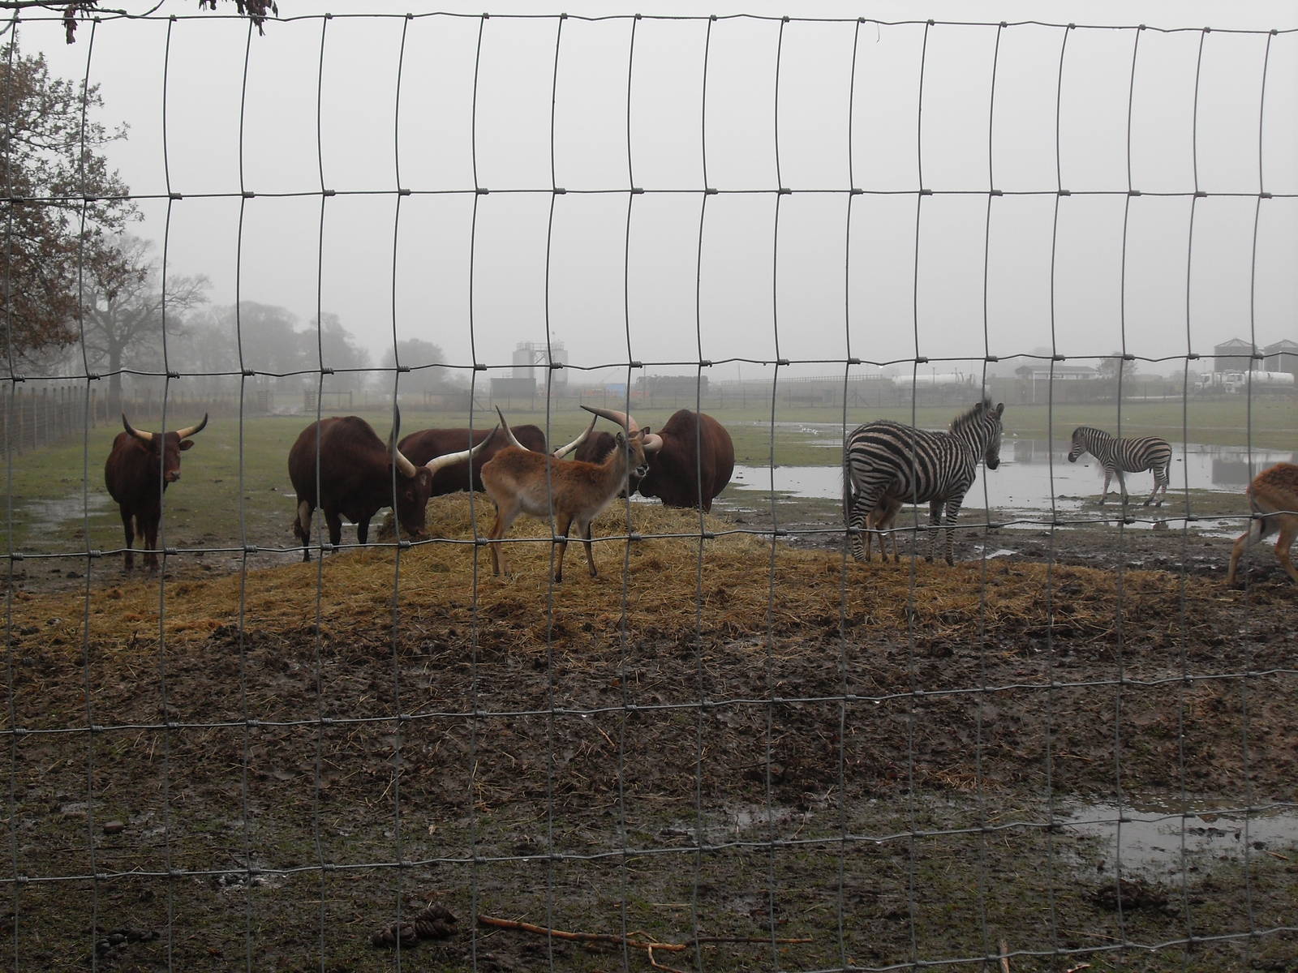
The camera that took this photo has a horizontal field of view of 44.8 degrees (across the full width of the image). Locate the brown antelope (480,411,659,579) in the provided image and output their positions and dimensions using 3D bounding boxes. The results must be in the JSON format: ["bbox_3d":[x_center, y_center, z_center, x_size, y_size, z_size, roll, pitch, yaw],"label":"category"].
[{"bbox_3d":[-0.641,0.127,12.000,1.280,1.200,0.380,1,4,22],"label":"brown antelope"}]

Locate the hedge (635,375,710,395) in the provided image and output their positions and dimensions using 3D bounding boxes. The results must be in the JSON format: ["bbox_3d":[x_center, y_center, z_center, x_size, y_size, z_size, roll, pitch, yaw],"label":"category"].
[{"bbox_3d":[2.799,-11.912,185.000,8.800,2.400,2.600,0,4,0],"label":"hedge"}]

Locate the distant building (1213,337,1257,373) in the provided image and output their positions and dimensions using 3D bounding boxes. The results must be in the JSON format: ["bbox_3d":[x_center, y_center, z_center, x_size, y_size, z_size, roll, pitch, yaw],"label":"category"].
[{"bbox_3d":[94.907,-19.868,255.000,7.100,8.700,7.100,0,4,0],"label":"distant building"}]

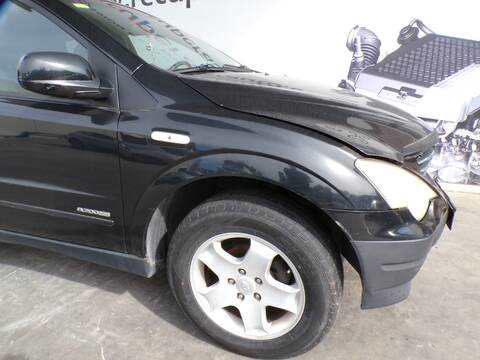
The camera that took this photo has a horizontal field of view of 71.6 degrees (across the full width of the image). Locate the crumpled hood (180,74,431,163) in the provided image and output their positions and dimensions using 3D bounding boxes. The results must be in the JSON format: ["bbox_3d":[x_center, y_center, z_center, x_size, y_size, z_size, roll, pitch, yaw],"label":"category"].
[{"bbox_3d":[0.485,-0.442,1.889,1.140,0.300,1.500,6,19,16],"label":"crumpled hood"}]

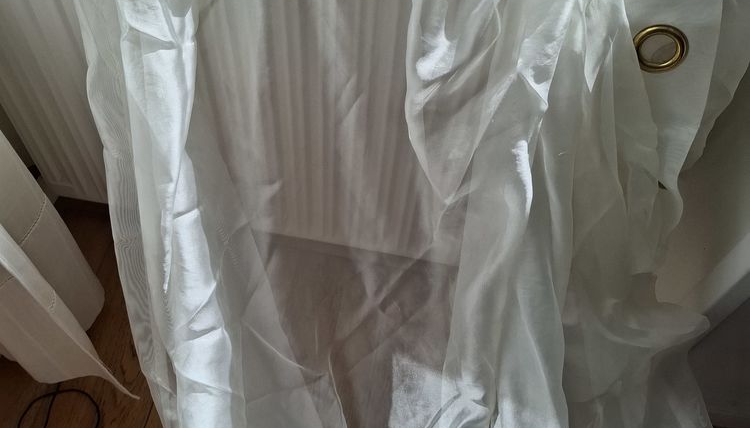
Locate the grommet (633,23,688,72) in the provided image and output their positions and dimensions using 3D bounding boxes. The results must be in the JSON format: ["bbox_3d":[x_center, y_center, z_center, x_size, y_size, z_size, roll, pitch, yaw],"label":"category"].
[{"bbox_3d":[0.330,-0.191,0.772,0.064,0.064,0.011,18,49,8],"label":"grommet"}]

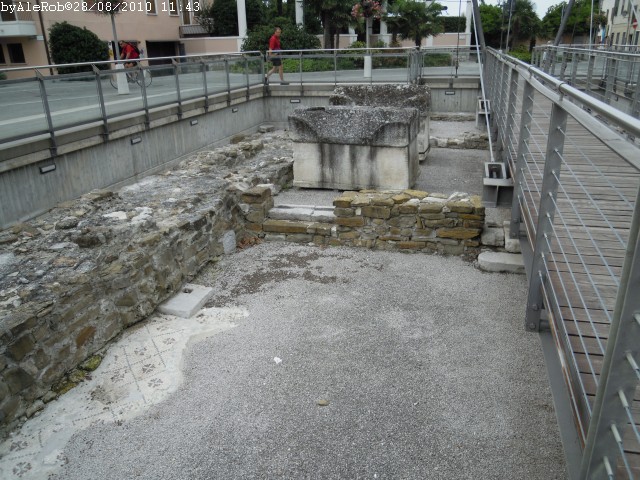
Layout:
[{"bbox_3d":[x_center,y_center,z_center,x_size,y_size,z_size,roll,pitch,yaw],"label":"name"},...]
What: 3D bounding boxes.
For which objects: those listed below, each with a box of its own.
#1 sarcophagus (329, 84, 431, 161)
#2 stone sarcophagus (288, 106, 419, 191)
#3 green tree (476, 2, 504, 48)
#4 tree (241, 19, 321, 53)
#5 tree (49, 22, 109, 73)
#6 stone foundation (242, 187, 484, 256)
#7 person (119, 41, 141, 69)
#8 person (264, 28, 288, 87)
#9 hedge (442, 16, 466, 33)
[{"bbox_3d":[1.557,-3.034,13.275,2.400,1.680,1.200,5,22,16],"label":"sarcophagus"},{"bbox_3d":[0.689,-1.903,10.522,2.420,1.530,1.150,5,22,16],"label":"stone sarcophagus"},{"bbox_3d":[10.396,-12.769,31.632,2.200,3.200,2.200,-2,21,0],"label":"green tree"},{"bbox_3d":[-1.910,-9.430,25.067,3.800,2.400,3.000,-2,21,0],"label":"tree"},{"bbox_3d":[-10.735,-8.216,22.653,2.500,2.320,2.300,-10,23,-22],"label":"tree"},{"bbox_3d":[0.697,-0.369,8.948,4.050,0.820,0.750,4,22,15],"label":"stone foundation"},{"bbox_3d":[-6.529,-5.974,17.480,0.850,1.380,0.520,-10,22,-20],"label":"person"},{"bbox_3d":[-1.470,-6.073,17.156,0.650,1.760,0.500,8,23,23],"label":"person"},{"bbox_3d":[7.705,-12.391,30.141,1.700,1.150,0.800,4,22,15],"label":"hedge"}]

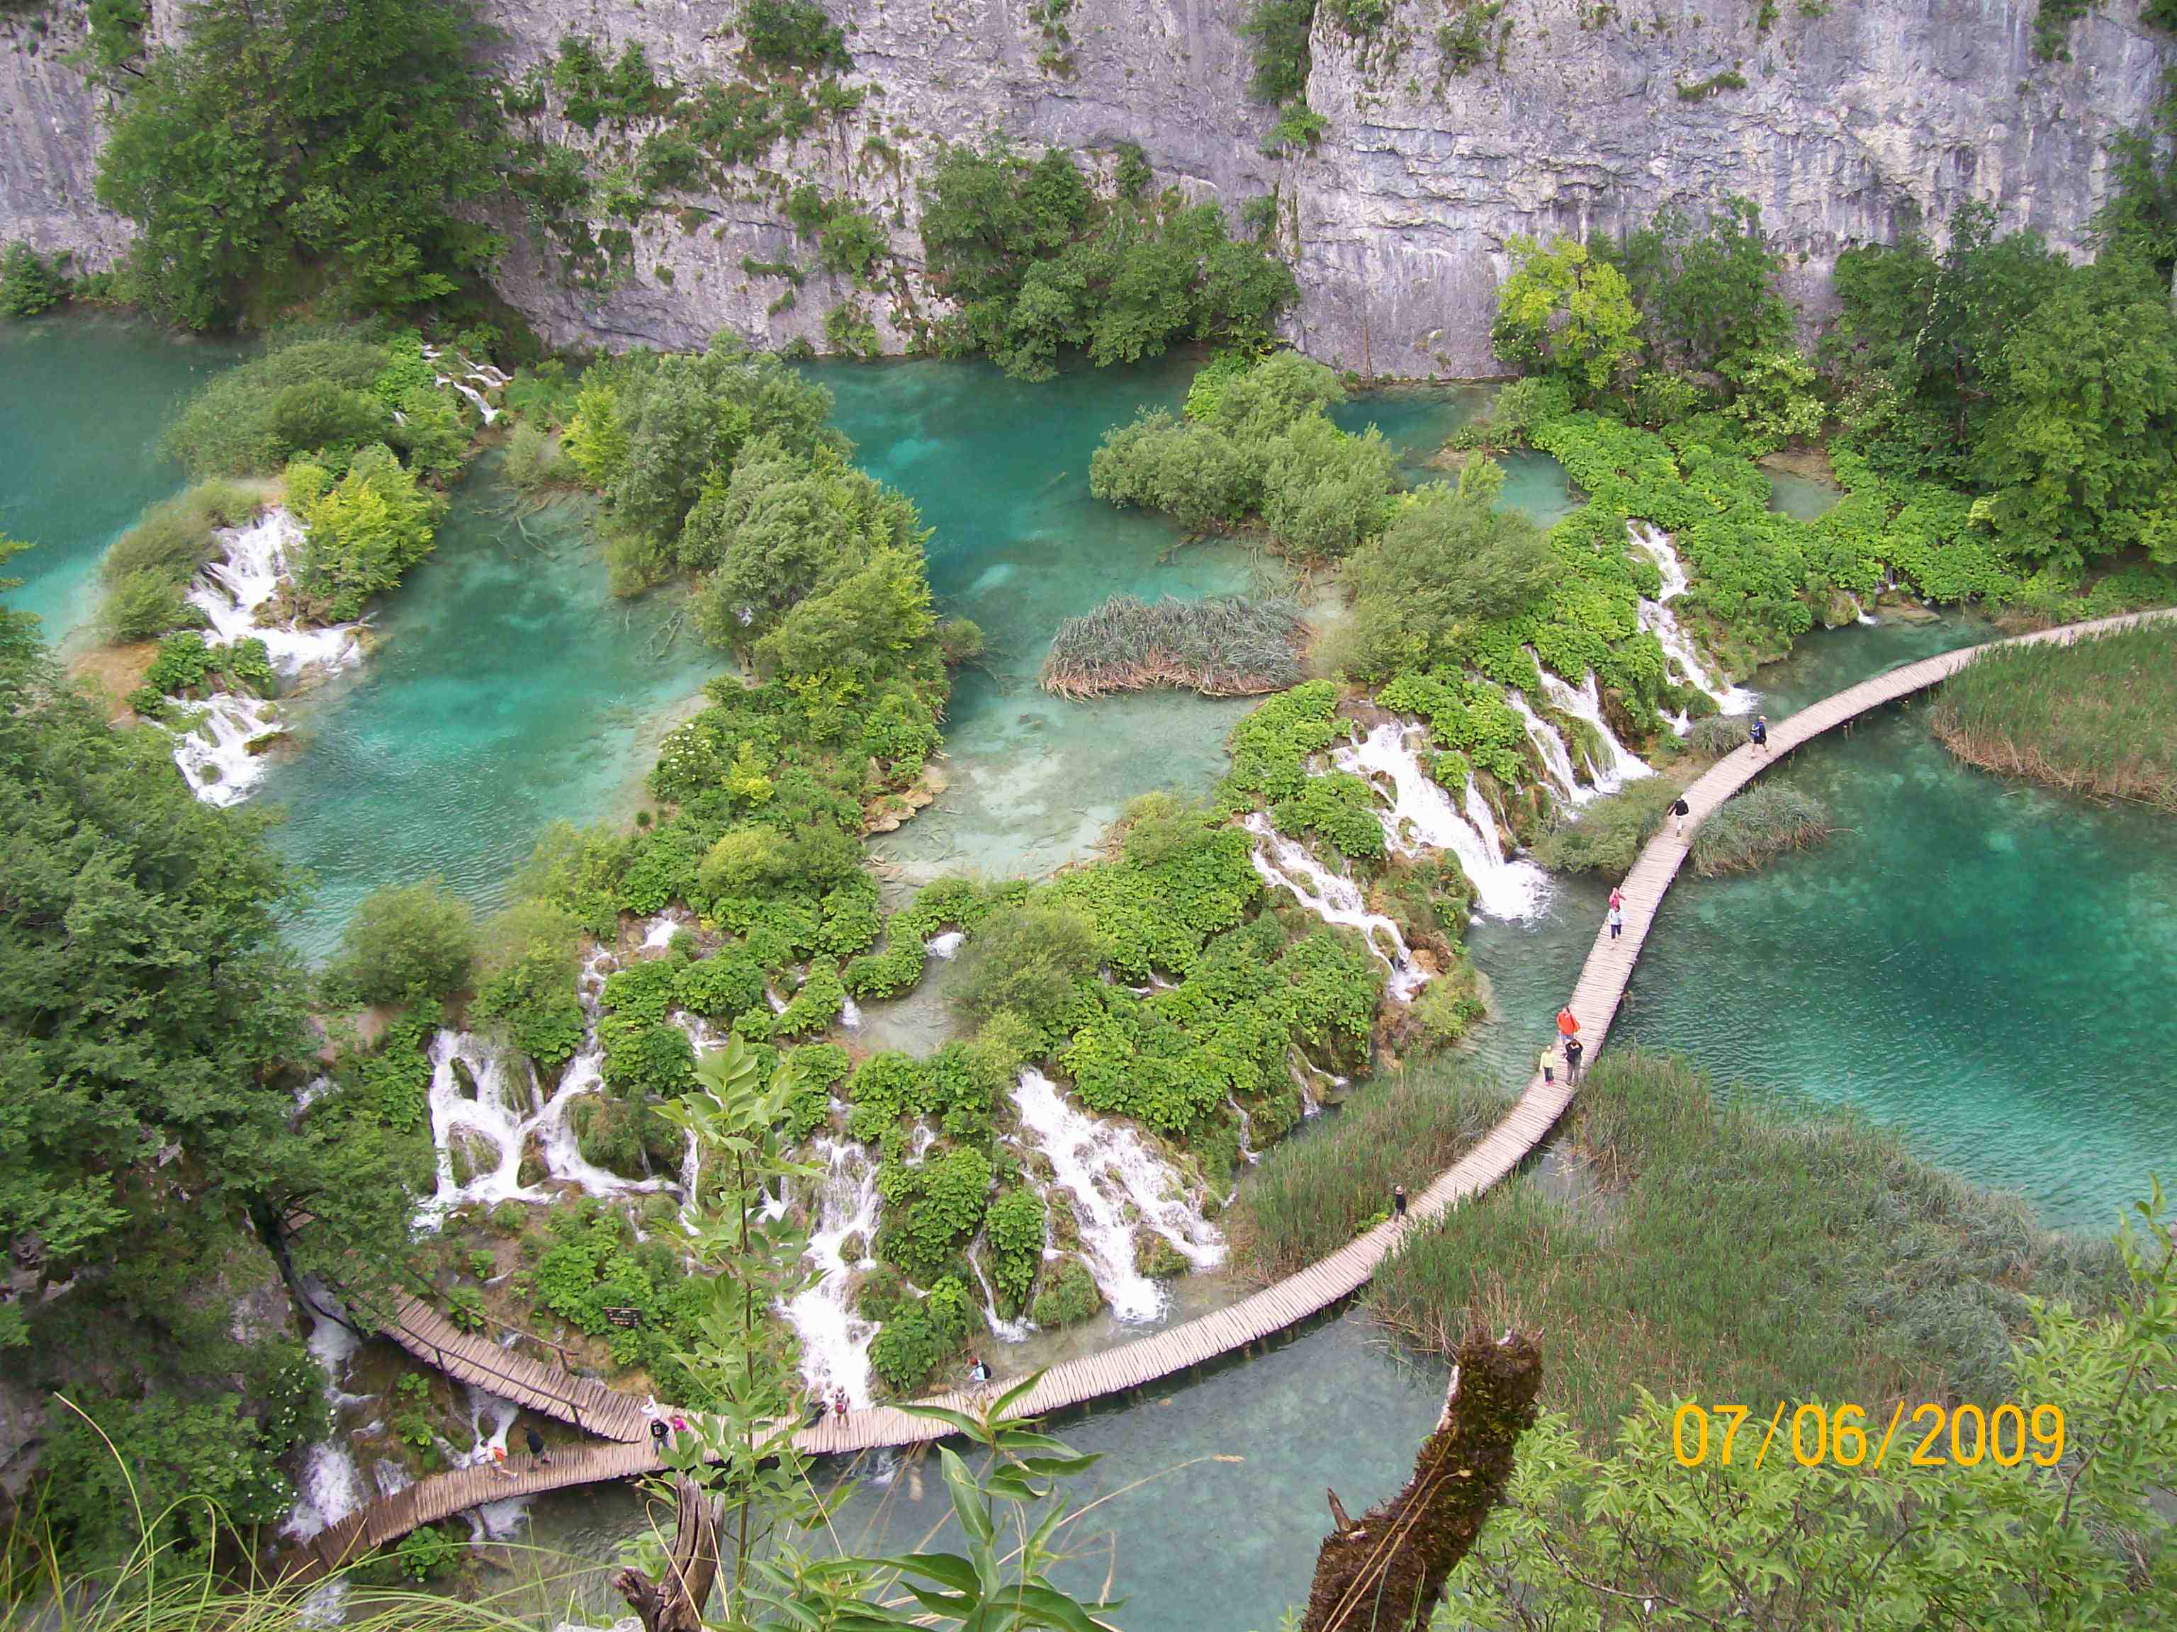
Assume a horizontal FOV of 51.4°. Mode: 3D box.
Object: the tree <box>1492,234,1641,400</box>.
[{"bbox_3d":[16.723,-17.293,79.283,5.200,6.200,5.000,4,37,11],"label":"tree"}]

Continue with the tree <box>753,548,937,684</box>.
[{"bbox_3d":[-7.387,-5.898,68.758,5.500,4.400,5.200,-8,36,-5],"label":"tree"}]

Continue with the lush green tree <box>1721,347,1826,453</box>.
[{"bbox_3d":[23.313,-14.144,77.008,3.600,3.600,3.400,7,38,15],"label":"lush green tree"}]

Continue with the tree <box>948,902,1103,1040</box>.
[{"bbox_3d":[-1.598,3.931,57.503,3.900,3.400,3.800,-6,36,-2],"label":"tree"}]

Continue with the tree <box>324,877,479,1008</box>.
[{"bbox_3d":[-17.558,3.379,58.014,4.000,3.500,3.800,-17,38,-17],"label":"tree"}]

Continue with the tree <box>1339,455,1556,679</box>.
[{"bbox_3d":[10.894,-7.564,68.728,6.400,6.000,5.800,2,37,9],"label":"tree"}]

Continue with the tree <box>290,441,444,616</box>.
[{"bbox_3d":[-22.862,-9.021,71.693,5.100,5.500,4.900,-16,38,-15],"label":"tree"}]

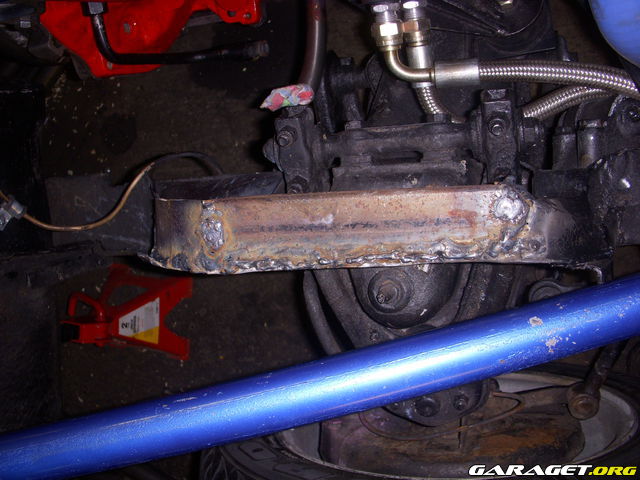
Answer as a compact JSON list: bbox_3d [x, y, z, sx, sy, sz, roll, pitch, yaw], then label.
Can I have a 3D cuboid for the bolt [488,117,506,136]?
[{"bbox_3d":[0.205,-0.131,0.810,0.020,0.020,0.020,2,111,5],"label":"bolt"}]

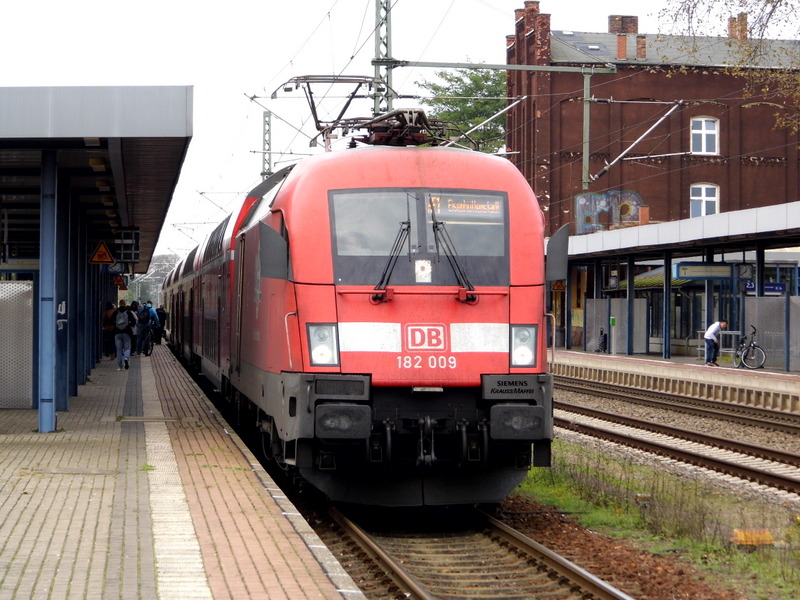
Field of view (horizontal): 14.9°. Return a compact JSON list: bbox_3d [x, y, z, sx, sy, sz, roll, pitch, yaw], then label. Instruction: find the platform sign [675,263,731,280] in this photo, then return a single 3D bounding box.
[{"bbox_3d":[8.969,-0.841,90.000,1.680,0.520,0.550,0,0,-5],"label":"platform sign"}]

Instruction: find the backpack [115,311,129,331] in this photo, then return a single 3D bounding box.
[{"bbox_3d":[-7.046,0.520,77.400,0.310,0.480,0.200,0,0,-3],"label":"backpack"}]

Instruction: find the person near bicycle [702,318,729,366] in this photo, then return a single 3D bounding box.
[{"bbox_3d":[9.213,1.266,88.800,0.720,1.360,0.500,0,0,12],"label":"person near bicycle"}]

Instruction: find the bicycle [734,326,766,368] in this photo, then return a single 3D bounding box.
[{"bbox_3d":[9.827,1.326,85.900,0.620,1.200,1.600,0,0,-16],"label":"bicycle"}]

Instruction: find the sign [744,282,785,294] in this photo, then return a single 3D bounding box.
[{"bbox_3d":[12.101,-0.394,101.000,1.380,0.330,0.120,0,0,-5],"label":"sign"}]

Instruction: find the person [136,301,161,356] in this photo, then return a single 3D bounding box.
[{"bbox_3d":[-8.219,0.923,99.500,0.640,1.760,0.520,0,0,6],"label":"person"}]

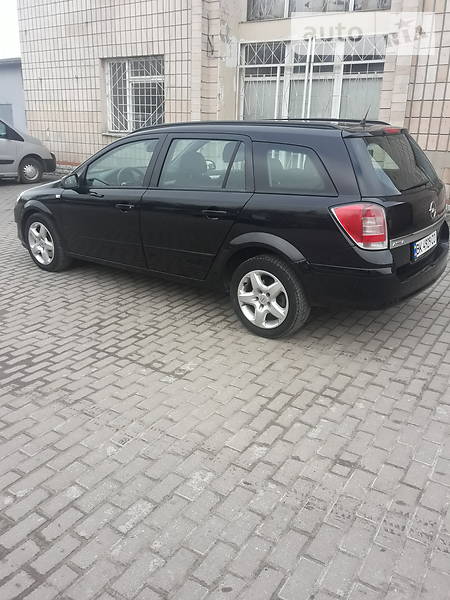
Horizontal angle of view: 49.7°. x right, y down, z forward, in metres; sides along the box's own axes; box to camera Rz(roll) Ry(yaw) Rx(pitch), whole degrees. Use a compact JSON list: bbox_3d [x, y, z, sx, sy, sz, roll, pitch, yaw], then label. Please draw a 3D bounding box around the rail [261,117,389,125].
[{"bbox_3d":[0.581,-1.589,4.418,1.910,0.100,0.065,15,26,35],"label":"rail"}]

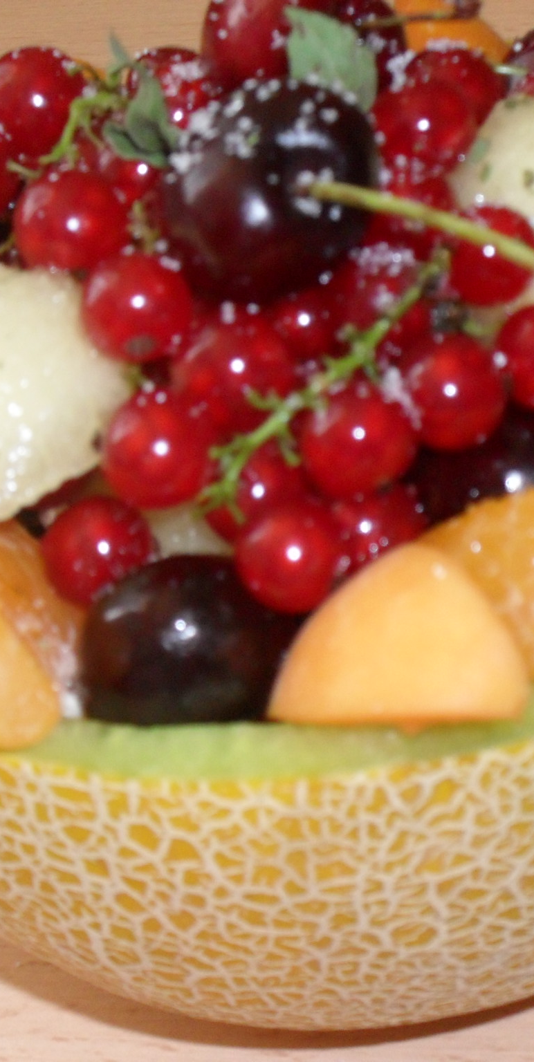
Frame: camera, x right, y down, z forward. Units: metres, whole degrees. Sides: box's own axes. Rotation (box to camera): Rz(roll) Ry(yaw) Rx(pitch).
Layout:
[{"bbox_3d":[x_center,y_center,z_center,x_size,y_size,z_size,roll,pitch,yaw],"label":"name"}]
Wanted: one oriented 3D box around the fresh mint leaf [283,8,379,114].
[{"bbox_3d":[0.007,-0.052,0.273,0.011,0.003,0.013,0,72,0],"label":"fresh mint leaf"}]

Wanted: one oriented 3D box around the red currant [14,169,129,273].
[{"bbox_3d":[-0.020,-0.031,0.246,0.011,0.011,0.011,1,37,0],"label":"red currant"}]

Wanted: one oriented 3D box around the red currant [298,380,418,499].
[{"bbox_3d":[0.009,-0.009,0.236,0.011,0.011,0.011,1,37,0],"label":"red currant"}]

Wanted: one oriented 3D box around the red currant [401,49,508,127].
[{"bbox_3d":[0.021,-0.048,0.270,0.011,0.011,0.011,0,32,0],"label":"red currant"}]

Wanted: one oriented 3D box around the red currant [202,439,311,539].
[{"bbox_3d":[-0.001,-0.004,0.253,0.011,0.011,0.011,0,32,0],"label":"red currant"}]

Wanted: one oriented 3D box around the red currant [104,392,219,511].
[{"bbox_3d":[-0.011,-0.008,0.250,0.011,0.011,0.011,-6,34,0],"label":"red currant"}]

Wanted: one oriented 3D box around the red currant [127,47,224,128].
[{"bbox_3d":[-0.009,-0.045,0.255,0.010,0.010,0.010,1,37,0],"label":"red currant"}]

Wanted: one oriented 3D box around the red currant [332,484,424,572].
[{"bbox_3d":[0.010,0.000,0.237,0.010,0.010,0.010,1,37,0],"label":"red currant"}]

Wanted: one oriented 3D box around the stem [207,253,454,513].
[{"bbox_3d":[0.005,-0.015,0.234,0.008,0.006,0.035,43,77,0],"label":"stem"}]

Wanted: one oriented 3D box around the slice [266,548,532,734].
[{"bbox_3d":[0.013,0.009,0.239,0.026,0.019,0.023,-6,34,0],"label":"slice"}]

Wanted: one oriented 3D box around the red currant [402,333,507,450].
[{"bbox_3d":[0.019,-0.014,0.251,0.011,0.011,0.011,0,32,0],"label":"red currant"}]

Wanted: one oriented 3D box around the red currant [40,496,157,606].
[{"bbox_3d":[-0.016,0.002,0.234,0.011,0.011,0.011,-4,37,0],"label":"red currant"}]

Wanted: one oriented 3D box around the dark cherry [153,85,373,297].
[{"bbox_3d":[0.000,-0.035,0.255,0.022,0.022,0.021,-32,2,-31],"label":"dark cherry"}]

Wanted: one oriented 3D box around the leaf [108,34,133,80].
[{"bbox_3d":[-0.016,-0.053,0.273,0.004,0.006,0.002,-28,6,-13],"label":"leaf"}]

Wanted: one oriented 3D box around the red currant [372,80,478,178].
[{"bbox_3d":[0.016,-0.041,0.250,0.011,0.011,0.011,1,37,0],"label":"red currant"}]

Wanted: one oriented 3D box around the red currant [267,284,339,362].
[{"bbox_3d":[0.004,-0.022,0.261,0.009,0.009,0.009,-6,34,0],"label":"red currant"}]

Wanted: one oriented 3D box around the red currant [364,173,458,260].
[{"bbox_3d":[0.015,-0.032,0.249,0.010,0.010,0.010,1,37,0],"label":"red currant"}]

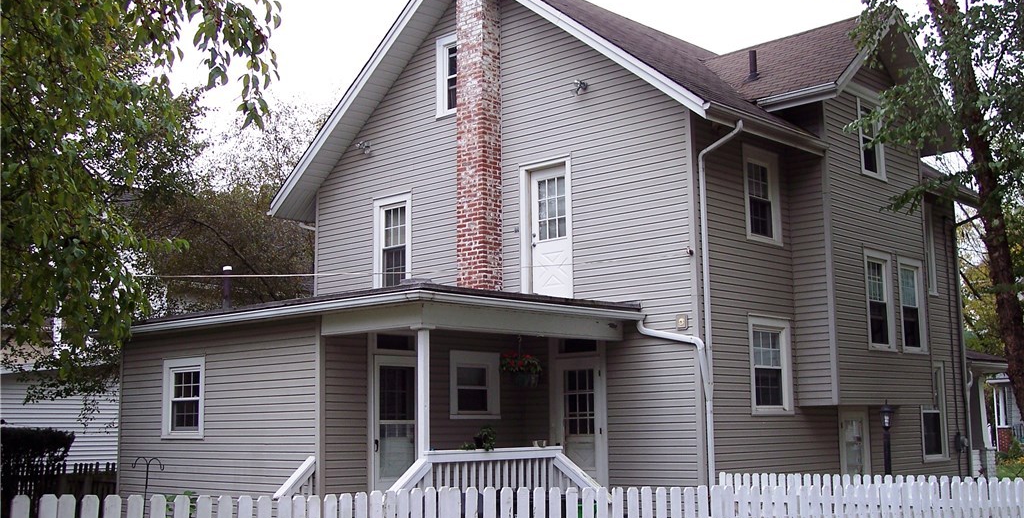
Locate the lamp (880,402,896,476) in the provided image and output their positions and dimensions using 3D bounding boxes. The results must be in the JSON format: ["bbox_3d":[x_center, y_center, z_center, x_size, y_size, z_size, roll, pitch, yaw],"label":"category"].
[{"bbox_3d":[5.157,3.039,15.789,0.180,2.165,0.180,-9,-12,43],"label":"lamp"}]

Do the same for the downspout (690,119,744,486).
[{"bbox_3d":[2.735,1.070,14.713,0.600,5.870,0.110,-9,-12,43],"label":"downspout"}]

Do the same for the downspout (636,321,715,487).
[{"bbox_3d":[2.132,2.397,14.858,0.960,3.300,0.460,-9,-12,43],"label":"downspout"}]

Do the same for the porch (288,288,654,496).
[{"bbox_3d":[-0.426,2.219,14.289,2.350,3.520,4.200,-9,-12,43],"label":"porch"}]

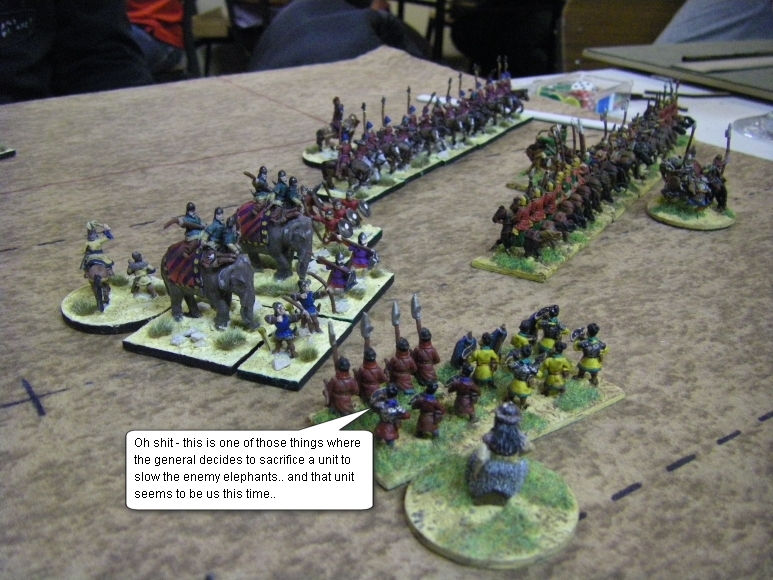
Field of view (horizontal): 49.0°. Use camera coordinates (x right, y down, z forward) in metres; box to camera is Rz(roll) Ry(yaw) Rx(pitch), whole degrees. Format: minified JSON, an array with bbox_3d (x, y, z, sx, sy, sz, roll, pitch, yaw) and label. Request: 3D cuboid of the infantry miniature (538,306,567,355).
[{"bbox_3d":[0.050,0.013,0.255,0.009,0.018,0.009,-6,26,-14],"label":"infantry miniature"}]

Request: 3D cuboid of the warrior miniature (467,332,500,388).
[{"bbox_3d":[0.027,0.019,0.237,0.009,0.017,0.007,-9,26,-20],"label":"warrior miniature"}]

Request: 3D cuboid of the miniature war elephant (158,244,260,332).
[{"bbox_3d":[-0.058,-0.002,0.275,0.035,0.028,0.015,11,27,21],"label":"miniature war elephant"}]

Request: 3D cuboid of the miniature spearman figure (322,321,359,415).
[{"bbox_3d":[-0.012,0.020,0.223,0.008,0.026,0.008,-12,27,-26],"label":"miniature spearman figure"}]

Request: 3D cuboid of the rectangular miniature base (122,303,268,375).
[{"bbox_3d":[-0.056,0.013,0.272,0.040,0.003,0.040,10,26,19],"label":"rectangular miniature base"}]

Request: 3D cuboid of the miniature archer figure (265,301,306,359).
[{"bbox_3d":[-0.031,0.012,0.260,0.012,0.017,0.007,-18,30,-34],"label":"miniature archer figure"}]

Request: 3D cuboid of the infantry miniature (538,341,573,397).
[{"bbox_3d":[0.047,0.021,0.235,0.009,0.016,0.007,-10,27,-23],"label":"infantry miniature"}]

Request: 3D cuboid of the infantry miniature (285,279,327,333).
[{"bbox_3d":[-0.026,0.004,0.275,0.012,0.018,0.008,-20,32,-38],"label":"infantry miniature"}]

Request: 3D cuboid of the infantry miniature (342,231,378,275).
[{"bbox_3d":[-0.010,-0.014,0.319,0.011,0.016,0.009,18,30,34],"label":"infantry miniature"}]

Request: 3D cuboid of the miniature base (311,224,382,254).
[{"bbox_3d":[-0.023,-0.019,0.347,0.029,0.004,0.040,9,27,19],"label":"miniature base"}]

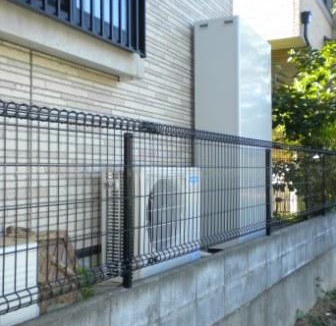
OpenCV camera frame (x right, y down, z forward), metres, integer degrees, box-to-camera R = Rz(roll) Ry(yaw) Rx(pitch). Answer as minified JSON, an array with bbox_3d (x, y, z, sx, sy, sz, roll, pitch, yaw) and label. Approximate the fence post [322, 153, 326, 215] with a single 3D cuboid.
[{"bbox_3d":[1.925,0.261,5.606,0.040,0.760,0.040,-1,-1,32],"label":"fence post"}]

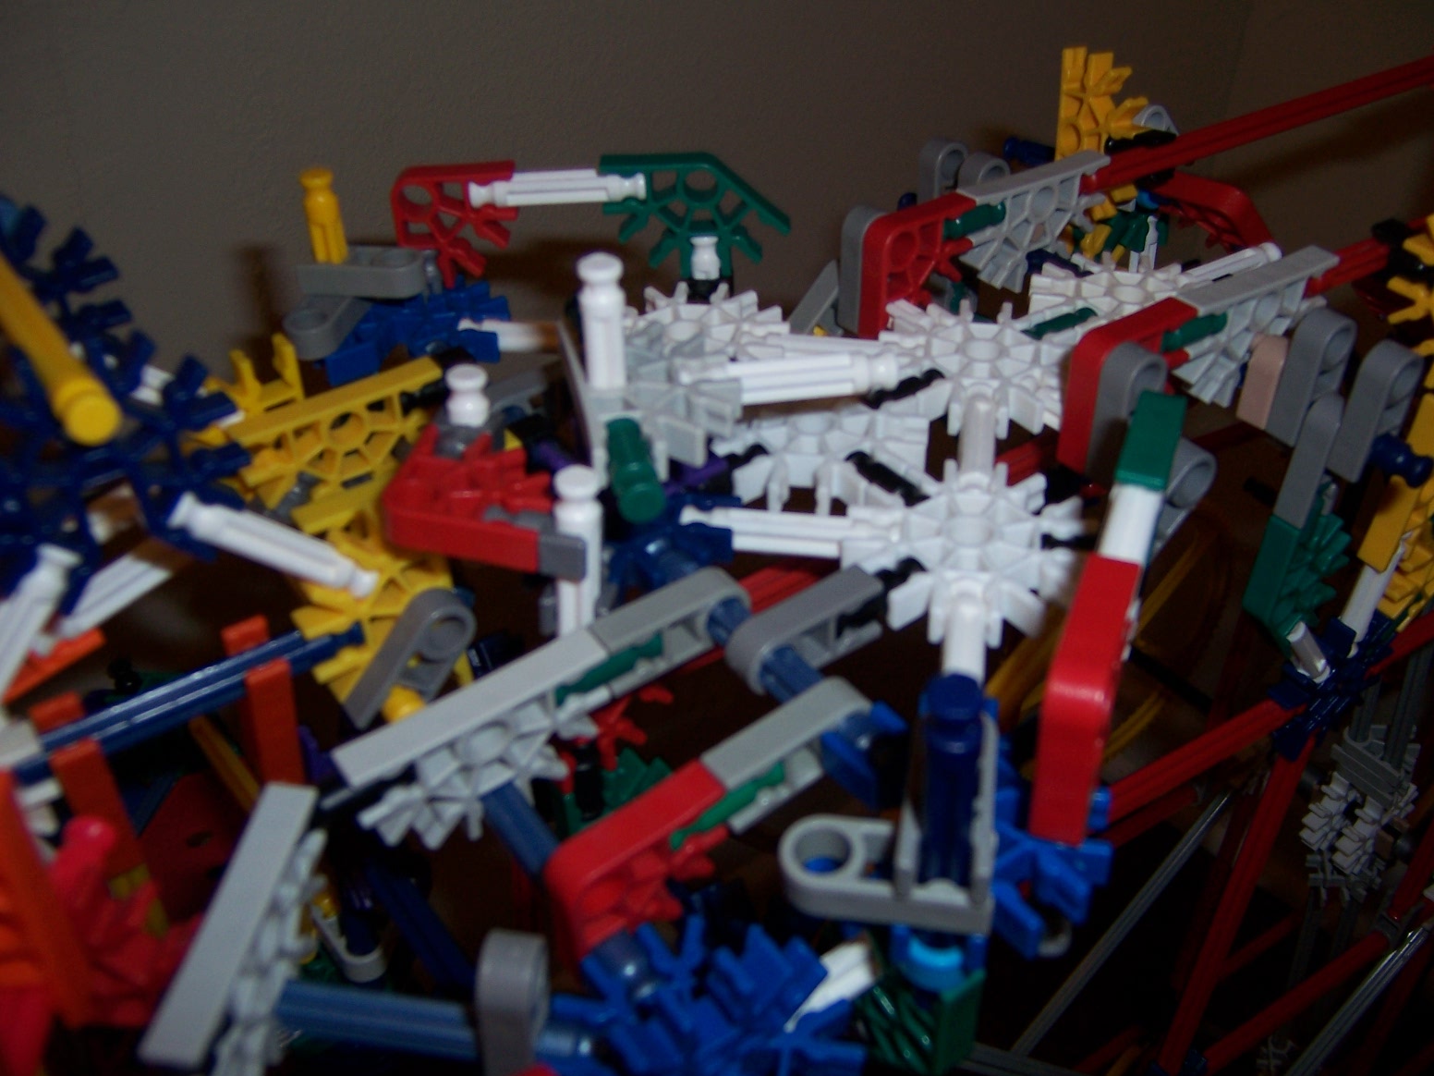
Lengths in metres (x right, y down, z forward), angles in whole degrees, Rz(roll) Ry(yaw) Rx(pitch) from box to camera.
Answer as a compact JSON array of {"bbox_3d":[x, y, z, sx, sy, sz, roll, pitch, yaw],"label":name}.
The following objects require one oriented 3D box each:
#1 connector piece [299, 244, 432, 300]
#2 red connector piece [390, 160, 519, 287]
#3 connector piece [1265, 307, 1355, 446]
[{"bbox_3d":[-0.070,-0.053,0.272,0.024,0.006,0.009,2,39,-1],"label":"connector piece"},{"bbox_3d":[-0.051,-0.062,0.272,0.024,0.024,0.006,-2,38,-3],"label":"red connector piece"},{"bbox_3d":[0.107,-0.029,0.246,0.010,0.024,0.006,-19,40,-23],"label":"connector piece"}]

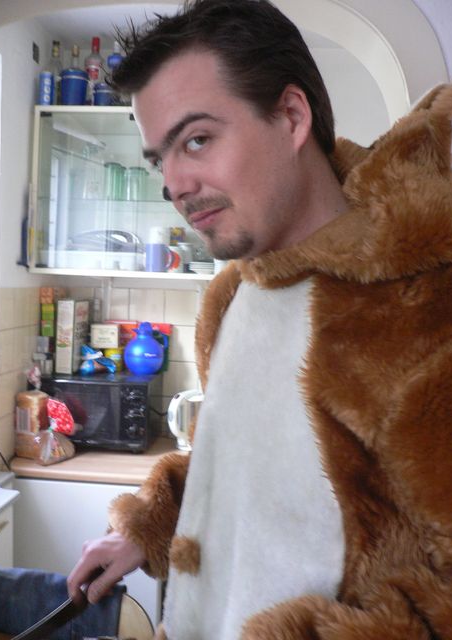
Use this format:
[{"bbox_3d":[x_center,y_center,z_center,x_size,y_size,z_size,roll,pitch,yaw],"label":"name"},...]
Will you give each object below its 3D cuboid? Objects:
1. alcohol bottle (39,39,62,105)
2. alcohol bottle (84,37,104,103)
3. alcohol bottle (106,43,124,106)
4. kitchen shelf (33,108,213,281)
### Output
[{"bbox_3d":[-0.664,-0.941,2.522,0.075,0.287,0.075,3,4,5],"label":"alcohol bottle"},{"bbox_3d":[-0.509,-0.942,2.507,0.078,0.302,0.078,3,4,5],"label":"alcohol bottle"},{"bbox_3d":[-0.424,-0.927,2.490,0.070,0.282,0.070,3,4,5],"label":"alcohol bottle"},{"bbox_3d":[-0.318,-0.474,2.529,0.770,0.613,0.343,3,4,5],"label":"kitchen shelf"}]

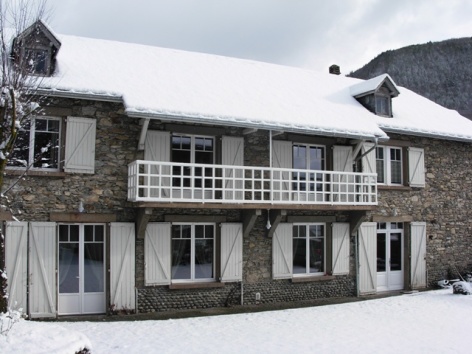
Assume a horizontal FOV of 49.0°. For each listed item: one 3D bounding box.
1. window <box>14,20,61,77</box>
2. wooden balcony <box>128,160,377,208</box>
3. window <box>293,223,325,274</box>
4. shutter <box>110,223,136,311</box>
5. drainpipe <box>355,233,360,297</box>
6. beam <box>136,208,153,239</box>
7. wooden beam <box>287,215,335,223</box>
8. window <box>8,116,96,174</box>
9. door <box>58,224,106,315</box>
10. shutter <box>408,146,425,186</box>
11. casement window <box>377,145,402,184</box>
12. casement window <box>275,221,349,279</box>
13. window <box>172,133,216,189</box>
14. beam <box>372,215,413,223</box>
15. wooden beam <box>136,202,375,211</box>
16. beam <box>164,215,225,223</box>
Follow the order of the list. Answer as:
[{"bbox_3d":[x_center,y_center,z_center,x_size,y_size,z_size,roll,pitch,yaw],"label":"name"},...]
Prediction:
[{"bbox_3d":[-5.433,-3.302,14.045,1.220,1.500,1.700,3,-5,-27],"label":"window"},{"bbox_3d":[0.801,0.277,14.582,7.590,0.990,0.800,3,-5,-27],"label":"wooden balcony"},{"bbox_3d":[2.209,2.188,15.709,1.260,1.598,0.120,2,-5,-26],"label":"window"},{"bbox_3d":[-2.811,2.226,12.989,0.650,2.160,0.050,3,-5,-27],"label":"shutter"},{"bbox_3d":[3.774,2.715,16.074,0.090,1.953,0.090,2,-5,-26],"label":"drainpipe"},{"bbox_3d":[-2.387,1.224,13.638,0.200,0.800,0.700,3,-5,-27],"label":"beam"},{"bbox_3d":[2.302,1.296,15.790,1.800,0.185,0.180,3,-5,-27],"label":"wooden beam"},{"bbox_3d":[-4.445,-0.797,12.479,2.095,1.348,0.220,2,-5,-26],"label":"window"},{"bbox_3d":[-3.784,2.252,12.781,1.193,2.241,0.120,2,-5,-26],"label":"door"},{"bbox_3d":[6.526,-0.331,18.607,0.756,1.417,0.060,3,-5,-27],"label":"shutter"},{"bbox_3d":[5.101,-0.386,17.295,1.260,1.273,0.120,2,-5,-26],"label":"casement window"},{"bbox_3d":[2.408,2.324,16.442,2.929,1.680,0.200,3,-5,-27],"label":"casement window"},{"bbox_3d":[-1.171,-0.386,14.356,1.340,1.560,0.080,3,-5,-27],"label":"window"},{"bbox_3d":[5.205,1.407,17.270,1.720,0.185,0.180,3,-5,-27],"label":"beam"},{"bbox_3d":[0.901,0.803,14.006,7.271,0.137,0.140,2,-5,-26],"label":"wooden beam"},{"bbox_3d":[-1.086,1.146,14.065,1.790,0.180,0.180,3,-5,-27],"label":"beam"}]

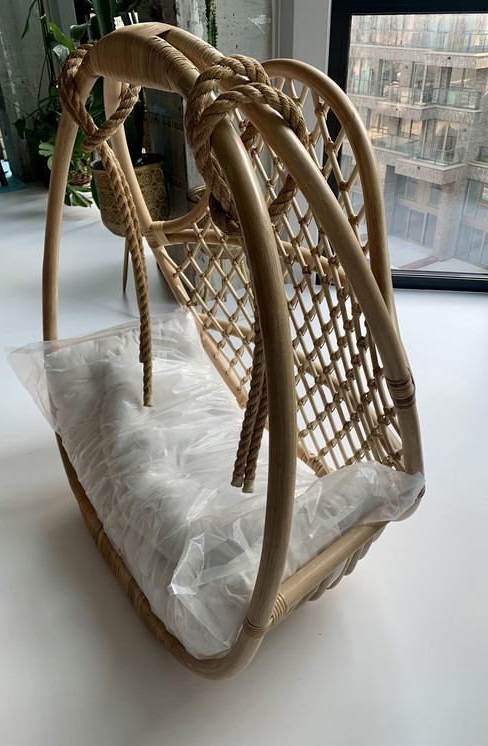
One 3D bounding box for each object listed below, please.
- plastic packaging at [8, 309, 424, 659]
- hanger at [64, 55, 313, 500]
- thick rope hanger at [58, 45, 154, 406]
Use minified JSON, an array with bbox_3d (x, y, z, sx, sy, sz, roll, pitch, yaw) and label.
[{"bbox_3d":[-0.115,0.189,1.351,0.520,0.270,0.920,-22,38,-30],"label":"plastic packaging"},{"bbox_3d":[-0.126,-0.175,1.075,0.180,0.800,0.600,-22,38,-30],"label":"hanger"},{"bbox_3d":[-0.255,-0.264,1.221,0.170,0.800,0.170,-22,38,-30],"label":"thick rope hanger"}]

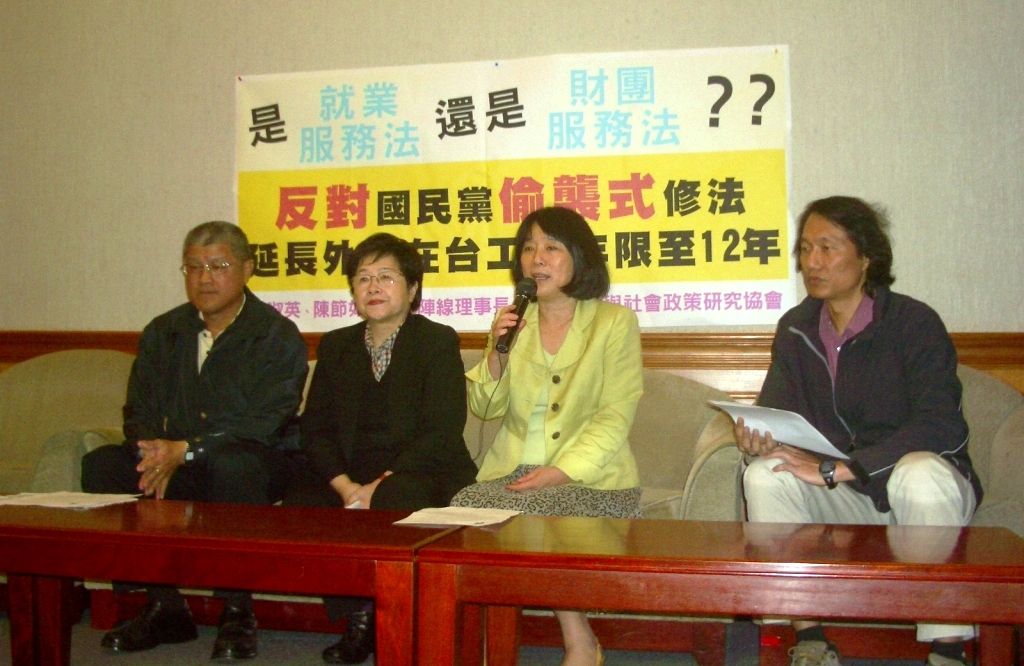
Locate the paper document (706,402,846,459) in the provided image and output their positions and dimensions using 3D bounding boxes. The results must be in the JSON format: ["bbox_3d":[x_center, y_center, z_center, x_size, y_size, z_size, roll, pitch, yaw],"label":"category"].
[{"bbox_3d":[0.622,0.226,2.820,0.290,0.050,0.210,8,-25,44],"label":"paper document"}]

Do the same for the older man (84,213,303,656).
[{"bbox_3d":[-0.883,0.275,3.460,0.580,1.220,0.740,0,-2,14],"label":"older man"}]

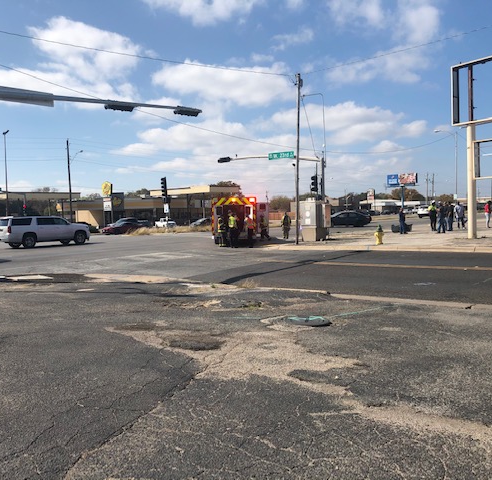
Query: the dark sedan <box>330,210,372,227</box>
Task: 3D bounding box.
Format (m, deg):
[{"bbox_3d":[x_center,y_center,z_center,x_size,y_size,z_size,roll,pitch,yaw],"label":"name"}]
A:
[{"bbox_3d":[8.400,-1.800,45.000,4.850,1.460,1.840,-2,2,-23],"label":"dark sedan"}]

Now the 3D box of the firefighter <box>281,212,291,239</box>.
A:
[{"bbox_3d":[2.686,-0.959,35.200,0.680,1.800,0.450,-1,2,9],"label":"firefighter"}]

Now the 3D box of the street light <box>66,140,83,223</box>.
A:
[{"bbox_3d":[-17.896,-5.527,54.500,1.900,10.100,0.500,0,2,31],"label":"street light"}]

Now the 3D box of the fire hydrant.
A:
[{"bbox_3d":[6.112,-0.243,23.700,0.450,0.900,0.420,0,2,27],"label":"fire hydrant"}]

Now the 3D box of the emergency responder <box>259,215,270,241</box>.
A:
[{"bbox_3d":[1.242,-0.813,34.200,0.750,1.740,0.550,-2,2,-13],"label":"emergency responder"}]

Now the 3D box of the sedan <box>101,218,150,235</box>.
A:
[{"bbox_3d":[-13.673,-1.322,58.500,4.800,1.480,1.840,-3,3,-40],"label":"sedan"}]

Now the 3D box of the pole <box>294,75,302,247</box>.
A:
[{"bbox_3d":[2.581,-4.000,25.500,0.360,8.500,0.340,0,2,31],"label":"pole"}]

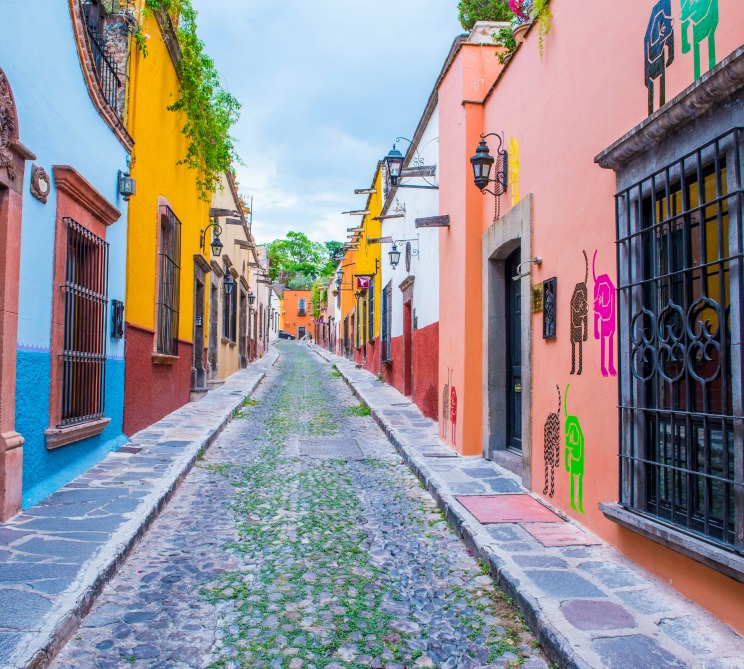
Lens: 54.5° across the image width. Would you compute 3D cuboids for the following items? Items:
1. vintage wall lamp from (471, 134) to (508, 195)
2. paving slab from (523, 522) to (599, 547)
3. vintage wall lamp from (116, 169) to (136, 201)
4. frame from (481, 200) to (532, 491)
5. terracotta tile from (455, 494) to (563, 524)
[{"bbox_3d":[1.271,-1.851,7.845,0.351,0.688,0.250,1,-3,-5],"label":"vintage wall lamp"},{"bbox_3d":[1.381,1.496,5.320,0.426,0.050,0.571,1,0,-5],"label":"paving slab"},{"bbox_3d":[-3.113,-1.887,9.175,0.193,0.391,0.190,1,-3,-7],"label":"vintage wall lamp"},{"bbox_3d":[1.525,0.110,7.812,0.240,2.812,1.864,1,-3,-5],"label":"frame"},{"bbox_3d":[1.149,1.496,6.137,0.692,0.050,0.992,1,0,-5],"label":"terracotta tile"}]

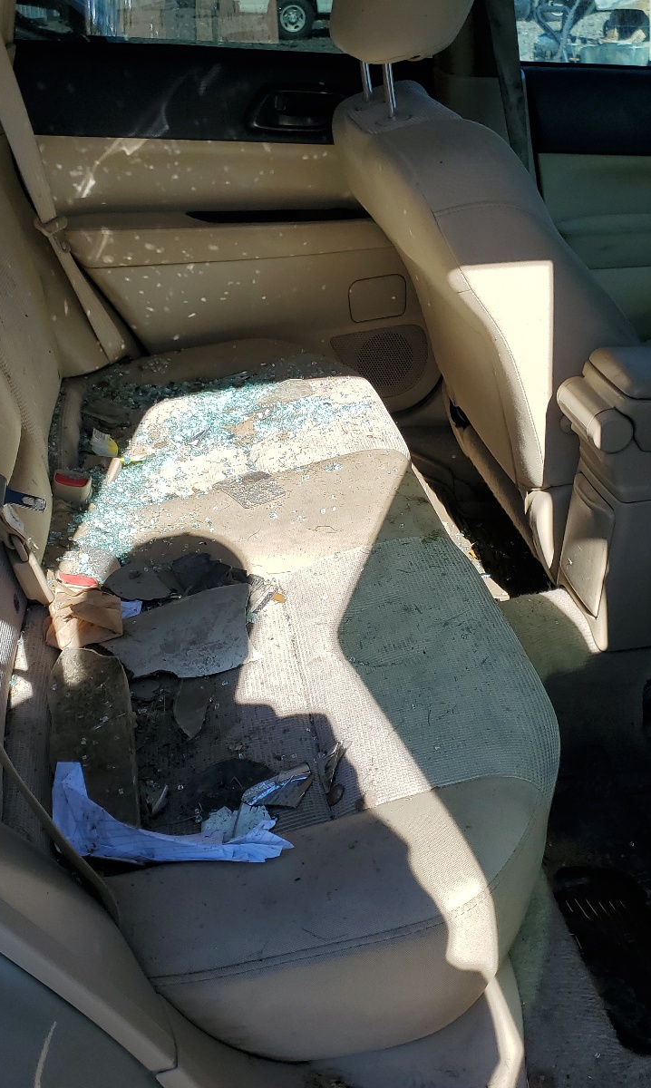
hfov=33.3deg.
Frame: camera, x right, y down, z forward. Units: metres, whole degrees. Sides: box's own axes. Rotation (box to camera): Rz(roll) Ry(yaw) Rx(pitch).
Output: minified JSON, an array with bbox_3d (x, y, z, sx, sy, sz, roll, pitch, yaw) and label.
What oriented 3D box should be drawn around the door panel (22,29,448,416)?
[{"bbox_3d":[-0.136,-0.501,1.835,0.705,0.620,0.090,-4,30,-10],"label":"door panel"}]

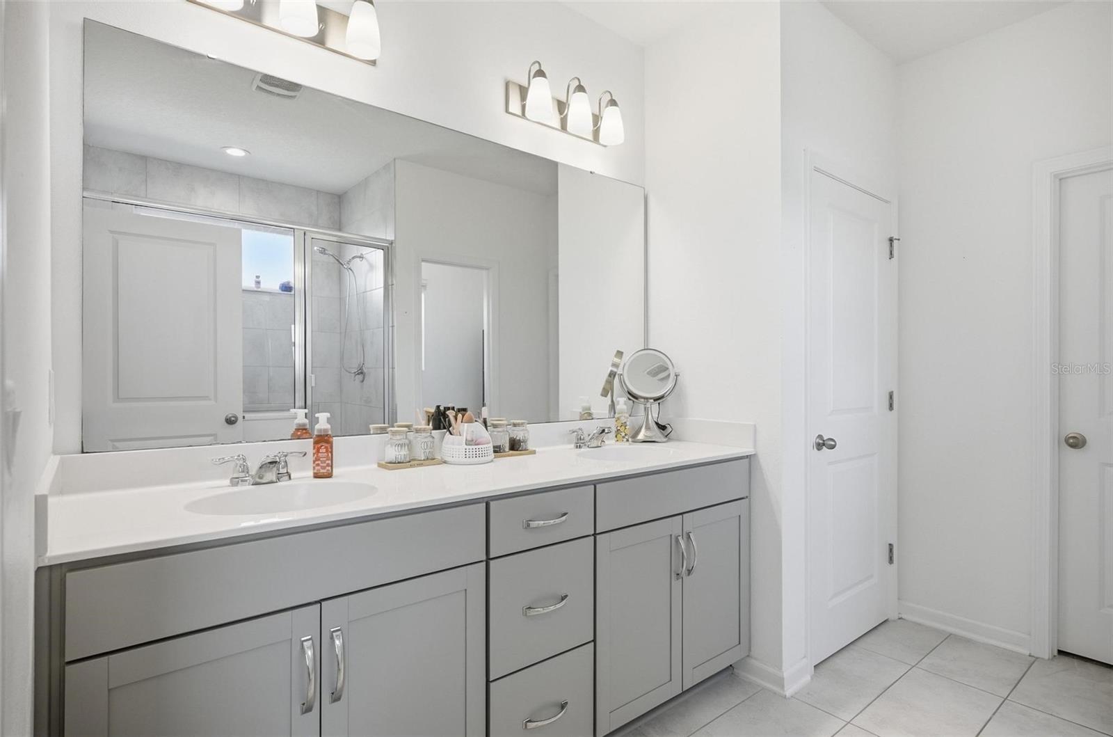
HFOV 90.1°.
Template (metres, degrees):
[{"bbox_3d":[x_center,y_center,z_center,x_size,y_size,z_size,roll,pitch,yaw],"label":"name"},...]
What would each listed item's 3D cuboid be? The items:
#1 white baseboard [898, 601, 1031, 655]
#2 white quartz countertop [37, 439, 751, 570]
[{"bbox_3d":[1.869,1.194,2.574,0.015,0.082,0.511,0,-1,-38],"label":"white baseboard"},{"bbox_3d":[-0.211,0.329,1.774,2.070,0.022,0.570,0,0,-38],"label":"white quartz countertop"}]

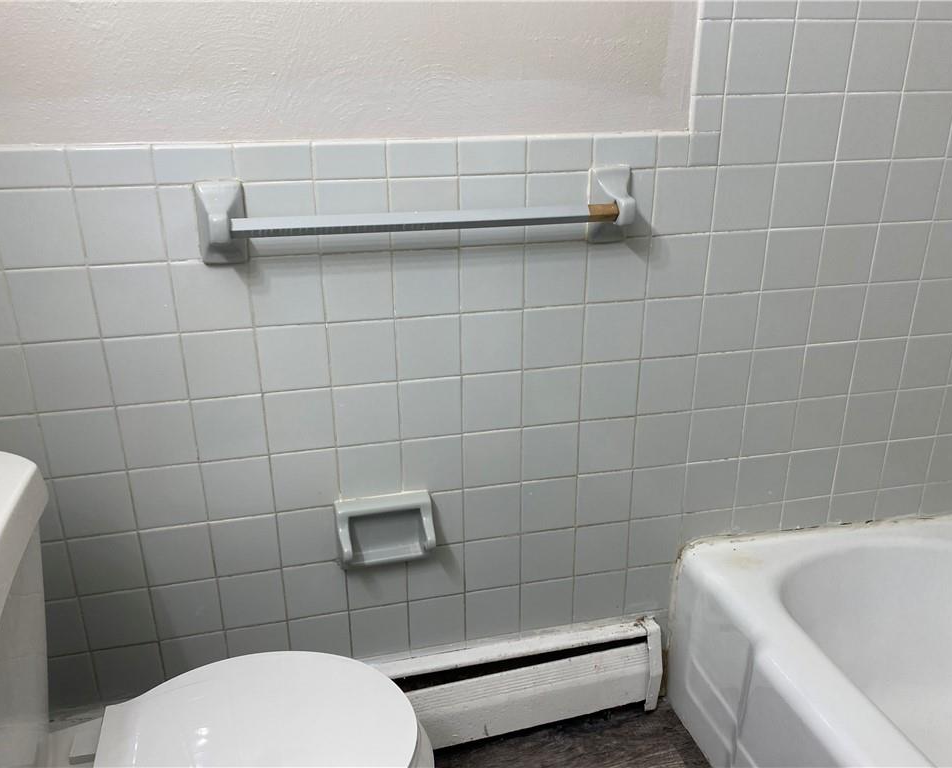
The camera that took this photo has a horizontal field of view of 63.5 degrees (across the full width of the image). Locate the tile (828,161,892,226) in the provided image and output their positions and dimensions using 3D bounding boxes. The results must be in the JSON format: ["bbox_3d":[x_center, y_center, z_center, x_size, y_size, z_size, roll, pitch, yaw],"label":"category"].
[{"bbox_3d":[0.667,-0.335,1.348,0.108,0.108,0.010,-5,22,-12],"label":"tile"}]

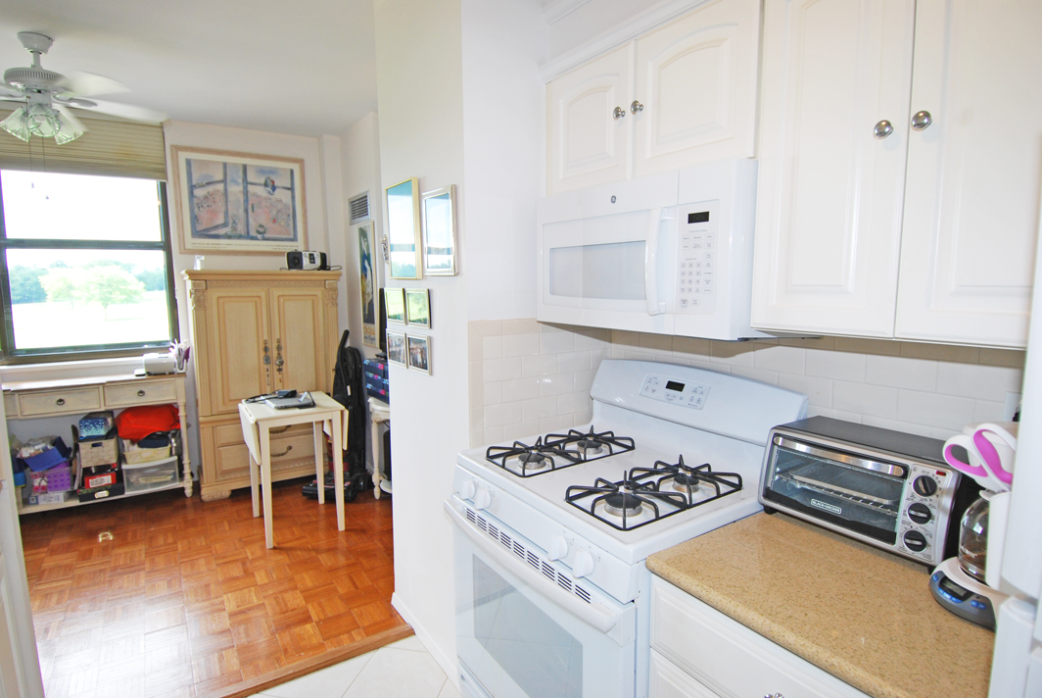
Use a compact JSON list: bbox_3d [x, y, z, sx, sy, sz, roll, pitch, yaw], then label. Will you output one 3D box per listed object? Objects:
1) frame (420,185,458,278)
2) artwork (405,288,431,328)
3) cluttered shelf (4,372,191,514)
[{"bbox_3d":[-0.273,-0.382,1.826,0.024,0.277,0.210,-5,8,-33],"label":"frame"},{"bbox_3d":[-0.383,-0.150,2.029,0.016,0.142,0.187,-5,8,-33],"label":"artwork"},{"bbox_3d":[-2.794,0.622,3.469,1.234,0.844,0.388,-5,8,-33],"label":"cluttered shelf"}]

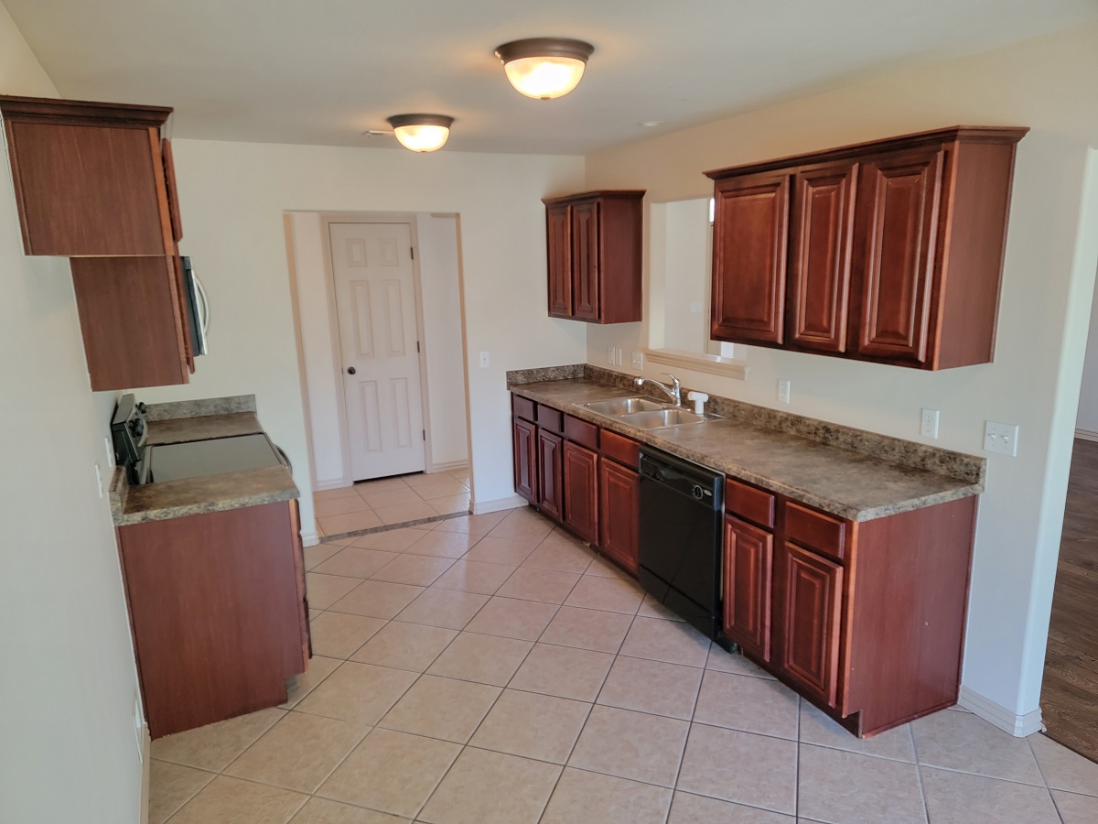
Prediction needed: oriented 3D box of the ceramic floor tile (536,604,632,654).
[{"bbox_3d":[0.200,1.073,3.744,0.395,0.010,0.395,3,13,19],"label":"ceramic floor tile"}]

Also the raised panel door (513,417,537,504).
[{"bbox_3d":[-0.160,0.333,5.326,0.020,0.555,0.335,-7,14,-25],"label":"raised panel door"}]

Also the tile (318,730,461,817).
[{"bbox_3d":[-0.568,1.302,2.765,0.392,0.010,0.392,3,13,19],"label":"tile"}]

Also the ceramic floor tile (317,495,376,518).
[{"bbox_3d":[-1.560,0.707,5.644,0.390,0.010,0.385,-7,14,-25],"label":"ceramic floor tile"}]

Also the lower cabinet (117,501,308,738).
[{"bbox_3d":[-1.365,0.779,3.176,0.625,0.878,0.381,-7,14,-25],"label":"lower cabinet"}]

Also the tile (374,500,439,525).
[{"bbox_3d":[-1.025,0.725,5.443,0.390,0.010,0.370,-7,14,-25],"label":"tile"}]

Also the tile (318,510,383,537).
[{"bbox_3d":[-1.391,0.779,5.318,0.388,0.010,0.380,-7,14,-25],"label":"tile"}]

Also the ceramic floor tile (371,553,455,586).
[{"bbox_3d":[-0.795,0.930,4.481,0.392,0.010,0.392,3,13,19],"label":"ceramic floor tile"}]

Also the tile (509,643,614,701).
[{"bbox_3d":[0.066,1.158,3.394,0.392,0.010,0.392,3,13,19],"label":"tile"}]

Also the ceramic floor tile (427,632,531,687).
[{"bbox_3d":[-0.309,1.139,3.513,0.394,0.010,0.394,3,13,19],"label":"ceramic floor tile"}]

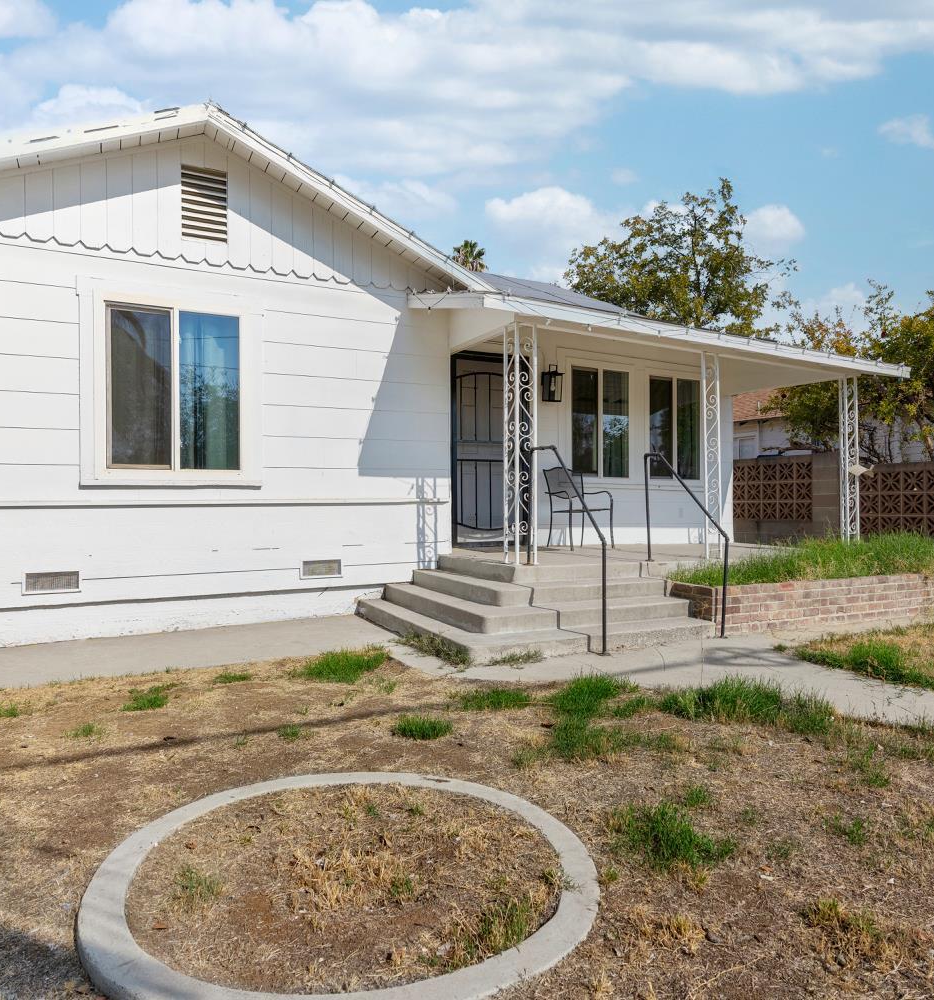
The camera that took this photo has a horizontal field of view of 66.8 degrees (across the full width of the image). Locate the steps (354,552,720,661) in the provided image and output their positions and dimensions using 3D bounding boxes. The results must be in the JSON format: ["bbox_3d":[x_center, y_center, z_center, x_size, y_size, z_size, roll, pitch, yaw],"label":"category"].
[{"bbox_3d":[0.434,0.800,5.940,2.050,0.510,2.300,0,0,-26],"label":"steps"}]

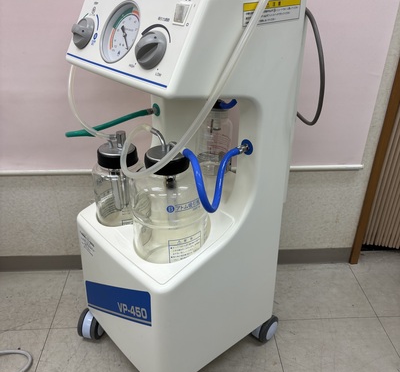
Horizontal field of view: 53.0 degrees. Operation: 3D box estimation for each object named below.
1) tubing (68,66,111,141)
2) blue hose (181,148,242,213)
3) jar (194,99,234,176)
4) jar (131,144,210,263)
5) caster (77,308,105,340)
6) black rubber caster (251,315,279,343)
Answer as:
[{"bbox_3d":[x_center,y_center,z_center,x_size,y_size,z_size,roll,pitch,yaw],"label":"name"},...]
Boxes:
[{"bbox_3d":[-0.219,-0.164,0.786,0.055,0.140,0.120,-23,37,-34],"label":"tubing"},{"bbox_3d":[0.023,-0.012,0.779,0.112,0.138,0.030,-1,30,-2],"label":"blue hose"},{"bbox_3d":[0.030,-0.095,0.888,0.082,0.165,0.082,0,30,0],"label":"jar"},{"bbox_3d":[-0.056,0.045,0.808,0.155,0.250,0.155,0,30,0],"label":"jar"},{"bbox_3d":[-0.284,0.366,1.061,0.054,0.078,0.075,10,32,18],"label":"caster"},{"bbox_3d":[0.167,0.367,1.058,0.075,0.078,0.054,-25,38,-36],"label":"black rubber caster"}]

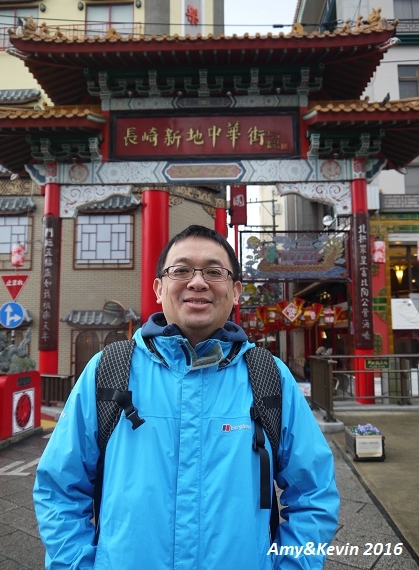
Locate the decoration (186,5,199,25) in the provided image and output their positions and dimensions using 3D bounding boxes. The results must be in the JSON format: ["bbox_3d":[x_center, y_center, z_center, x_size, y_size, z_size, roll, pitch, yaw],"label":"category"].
[{"bbox_3d":[-0.642,-10.198,17.396,0.700,0.780,0.120,5,-7,-44],"label":"decoration"}]

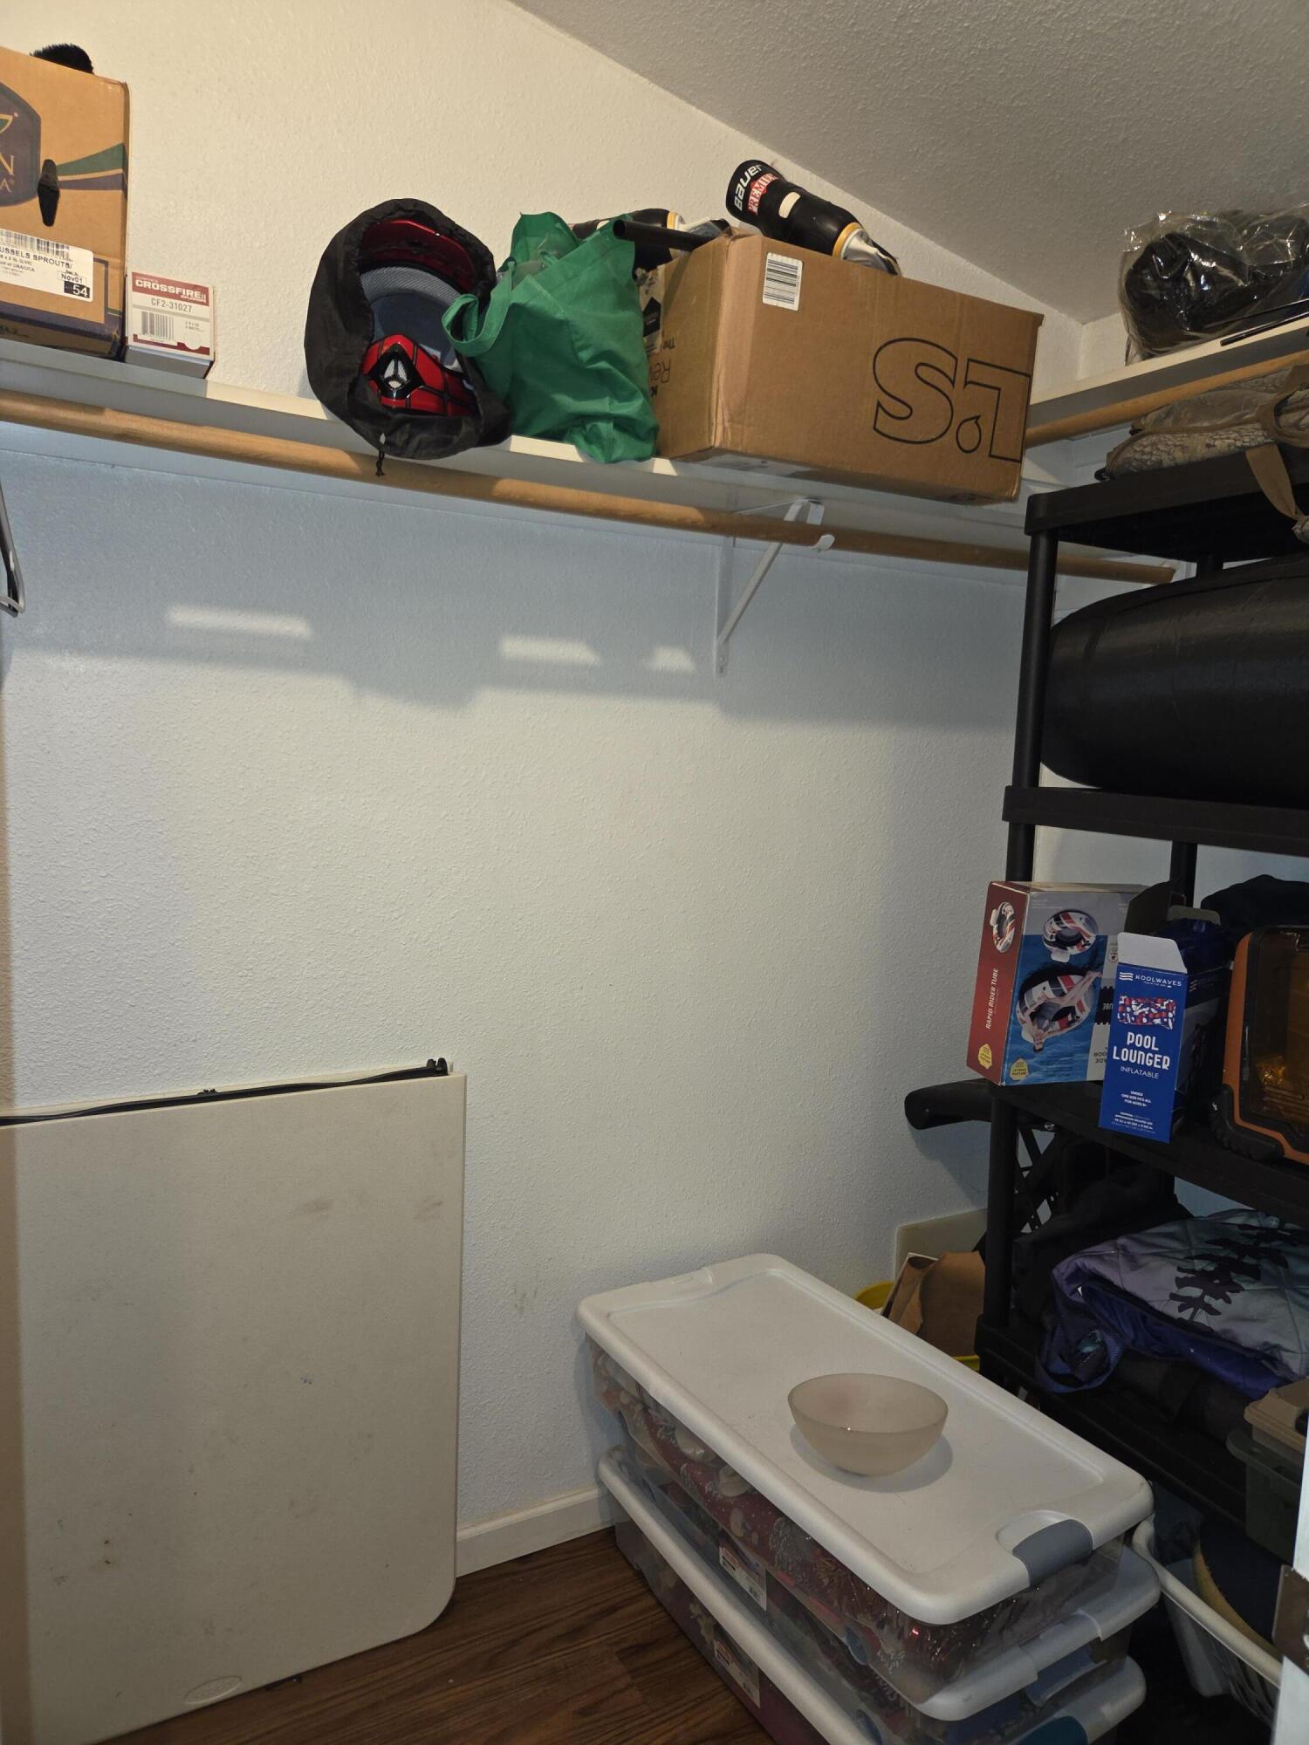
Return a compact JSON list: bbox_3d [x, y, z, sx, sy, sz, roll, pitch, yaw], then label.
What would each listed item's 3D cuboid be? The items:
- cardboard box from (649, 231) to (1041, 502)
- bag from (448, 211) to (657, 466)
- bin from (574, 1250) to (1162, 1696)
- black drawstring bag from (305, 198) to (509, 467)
[{"bbox_3d":[0.253,-0.750,1.869,0.588,0.292,0.370,-2,7,-30],"label":"cardboard box"},{"bbox_3d":[-0.161,-0.749,1.605,0.300,0.345,0.260,-1,7,-22],"label":"bag"},{"bbox_3d":[0.275,0.876,1.817,0.461,0.163,0.854,-2,7,-33],"label":"bin"},{"bbox_3d":[-0.323,-0.692,1.527,0.265,0.345,0.300,1,6,-12],"label":"black drawstring bag"}]

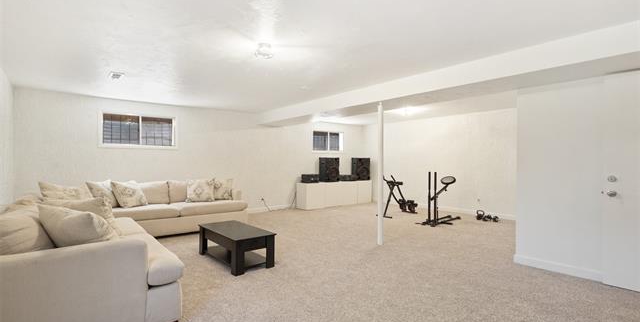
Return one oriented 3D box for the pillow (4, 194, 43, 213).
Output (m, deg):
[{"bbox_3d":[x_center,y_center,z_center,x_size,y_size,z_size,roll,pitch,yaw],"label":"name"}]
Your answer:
[{"bbox_3d":[-2.910,0.478,2.800,0.200,0.360,0.580,-16,11,-41],"label":"pillow"}]

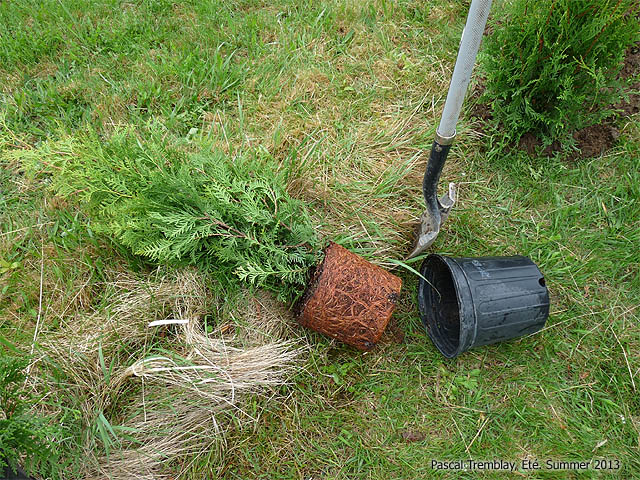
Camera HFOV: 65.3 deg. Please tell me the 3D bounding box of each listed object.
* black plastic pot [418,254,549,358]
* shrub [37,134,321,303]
[{"bbox_3d":[0.354,0.128,1.085,0.205,0.220,0.220,-7,60,-9],"label":"black plastic pot"},{"bbox_3d":[-0.364,-0.064,1.209,0.783,0.210,0.290,18,62,11],"label":"shrub"}]

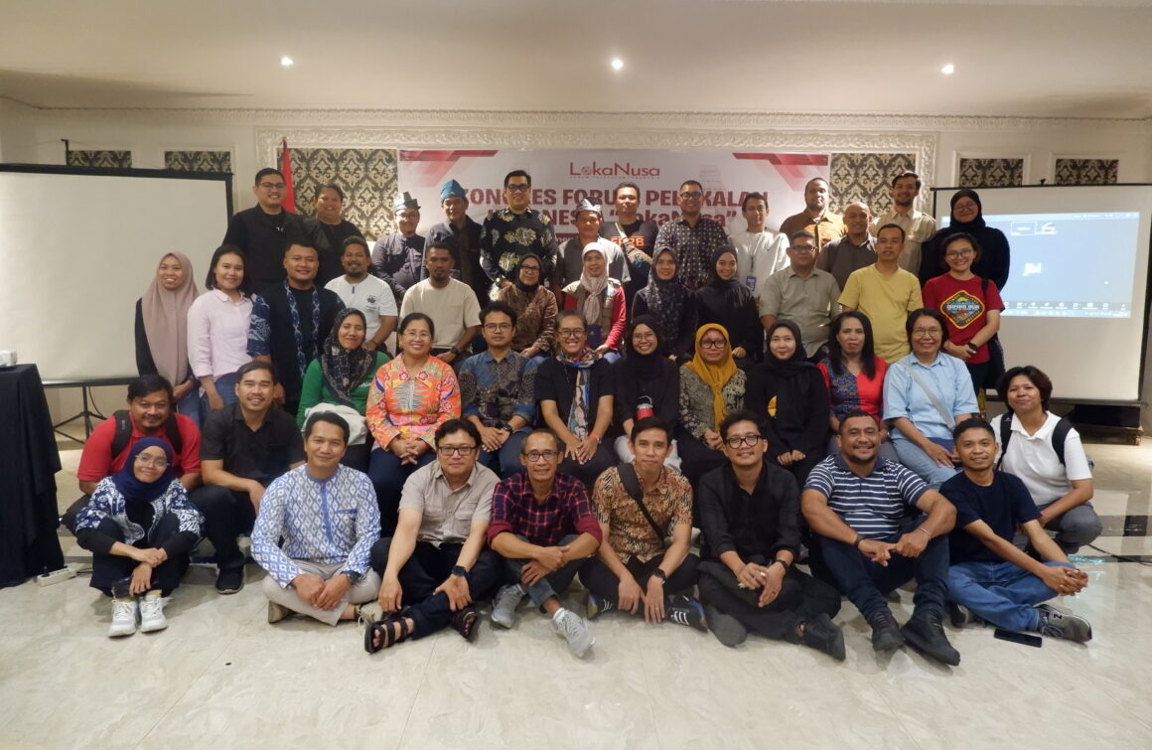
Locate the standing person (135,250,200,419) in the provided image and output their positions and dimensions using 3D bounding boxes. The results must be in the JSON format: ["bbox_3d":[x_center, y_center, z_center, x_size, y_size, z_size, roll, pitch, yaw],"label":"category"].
[{"bbox_3d":[-2.375,0.087,4.308,0.430,1.600,0.310,-2,6,-24],"label":"standing person"}]

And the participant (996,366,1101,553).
[{"bbox_3d":[2.485,0.455,3.922,0.560,0.980,0.640,3,7,20],"label":"participant"}]

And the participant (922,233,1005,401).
[{"bbox_3d":[2.153,0.044,4.170,0.480,1.658,0.320,3,8,18],"label":"participant"}]

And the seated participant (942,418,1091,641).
[{"bbox_3d":[1.810,0.608,3.133,0.600,0.800,0.680,0,5,2],"label":"seated participant"}]

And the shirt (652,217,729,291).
[{"bbox_3d":[0.787,-0.734,5.048,0.540,0.720,0.320,1,7,5],"label":"shirt"}]

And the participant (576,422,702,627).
[{"bbox_3d":[0.289,0.599,3.325,0.560,0.820,0.720,0,7,2],"label":"participant"}]

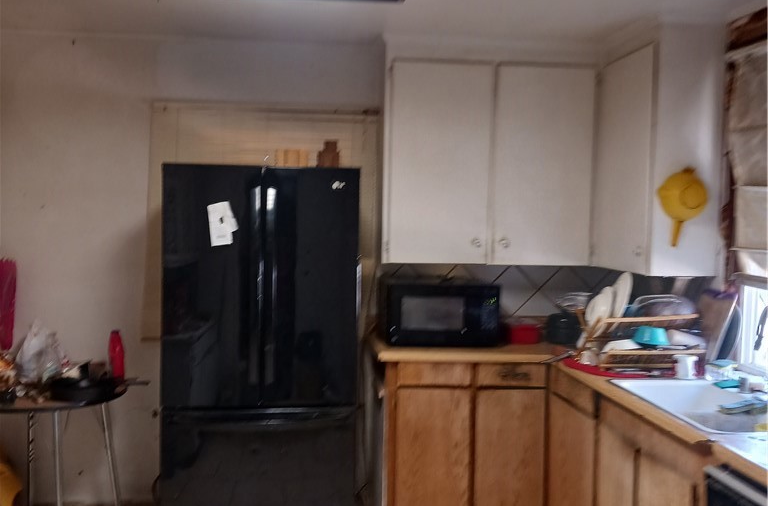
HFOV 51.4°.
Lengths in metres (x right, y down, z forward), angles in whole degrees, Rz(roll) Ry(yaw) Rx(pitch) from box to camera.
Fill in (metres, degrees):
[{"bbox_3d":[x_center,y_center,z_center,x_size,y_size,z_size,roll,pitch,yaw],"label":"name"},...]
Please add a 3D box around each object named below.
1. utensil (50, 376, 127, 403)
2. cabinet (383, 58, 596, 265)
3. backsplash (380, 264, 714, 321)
[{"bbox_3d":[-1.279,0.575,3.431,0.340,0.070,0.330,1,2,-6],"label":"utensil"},{"bbox_3d":[0.525,-0.454,4.181,1.089,1.016,0.314,1,2,-6],"label":"cabinet"},{"bbox_3d":[0.673,0.214,4.368,1.405,0.320,0.030,1,2,-6],"label":"backsplash"}]

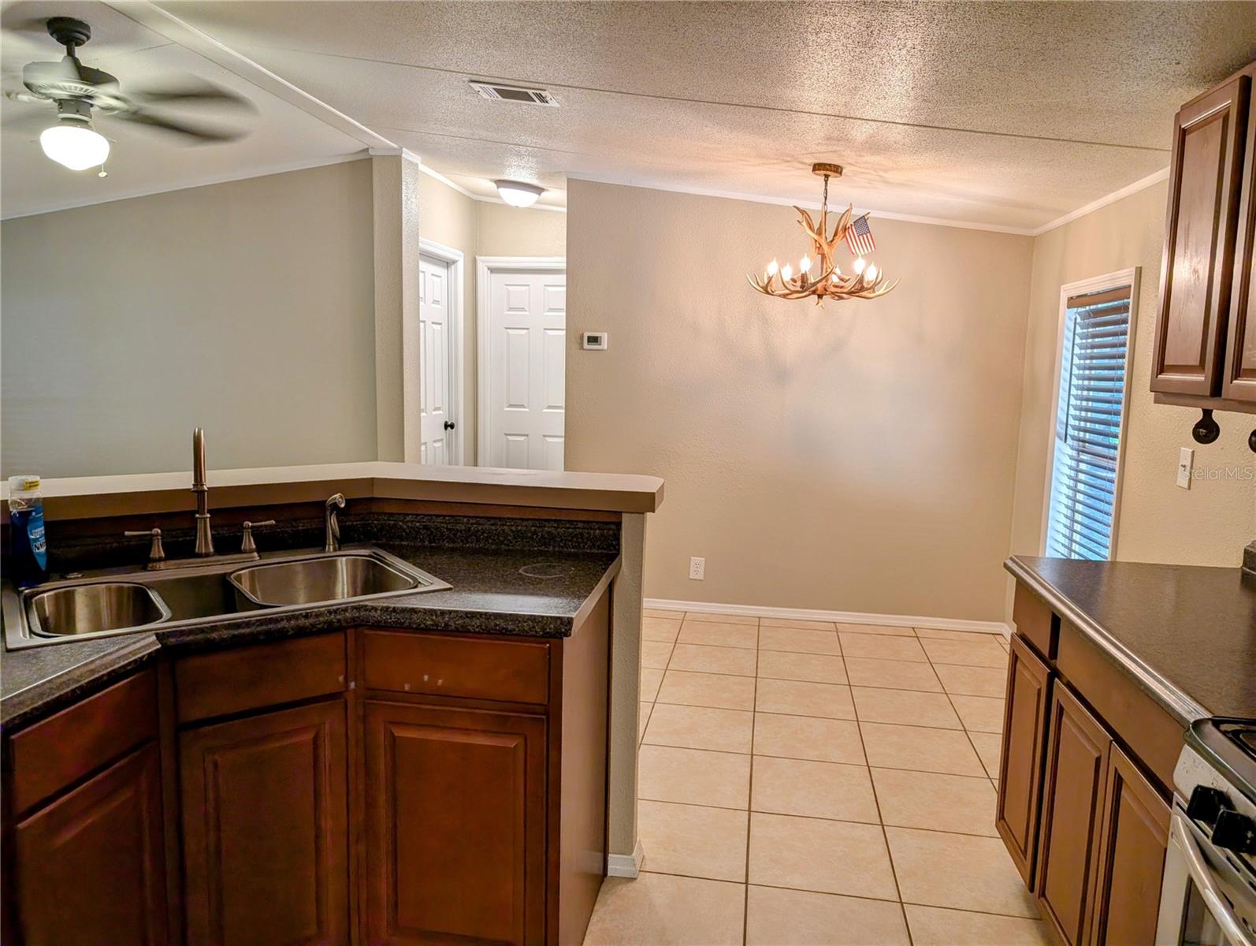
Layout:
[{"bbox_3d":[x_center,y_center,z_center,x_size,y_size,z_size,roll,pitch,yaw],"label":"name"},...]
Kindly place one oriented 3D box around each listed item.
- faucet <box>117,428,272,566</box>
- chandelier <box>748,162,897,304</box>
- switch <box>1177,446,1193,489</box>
[{"bbox_3d":[-0.981,0.061,2.029,0.335,0.335,0.255,-3,9,-32],"label":"faucet"},{"bbox_3d":[0.847,-1.018,3.775,0.650,0.595,0.650,3,7,9],"label":"chandelier"},{"bbox_3d":[1.746,-0.014,2.734,0.012,0.118,0.072,3,7,9],"label":"switch"}]

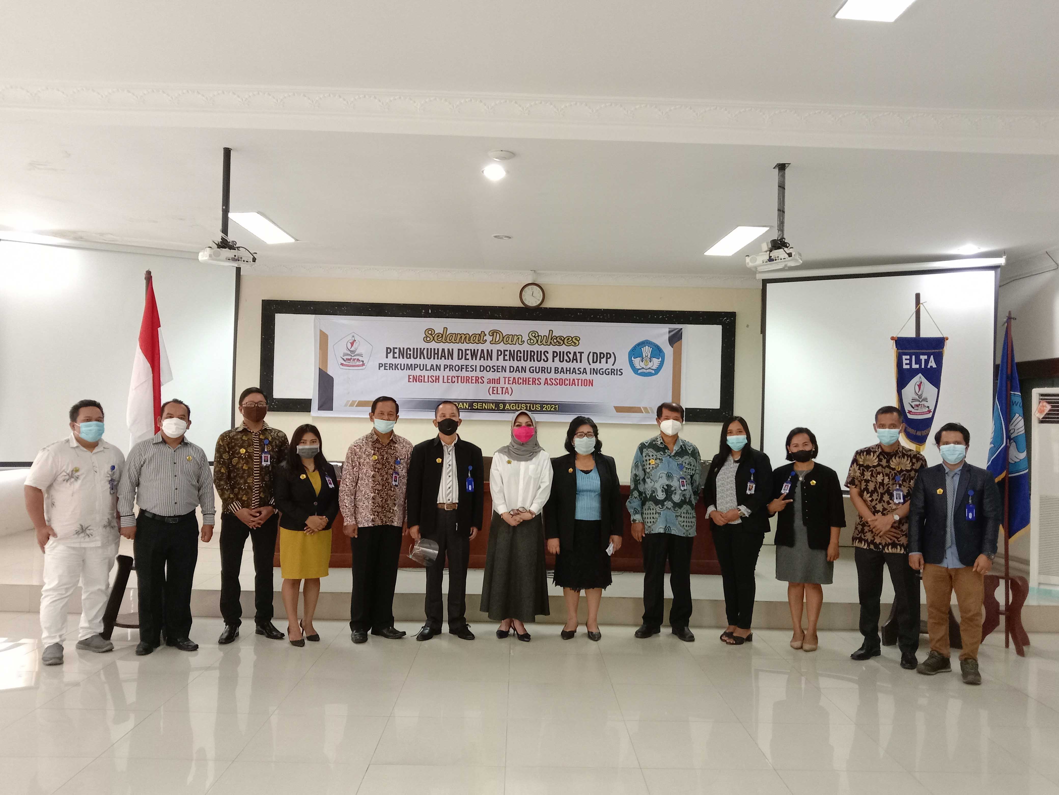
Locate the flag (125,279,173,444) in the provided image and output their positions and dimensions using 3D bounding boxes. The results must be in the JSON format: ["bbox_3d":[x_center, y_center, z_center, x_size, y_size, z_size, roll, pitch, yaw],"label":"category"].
[{"bbox_3d":[-2.598,-0.220,5.448,0.300,1.200,0.220,2,-1,-16],"label":"flag"}]

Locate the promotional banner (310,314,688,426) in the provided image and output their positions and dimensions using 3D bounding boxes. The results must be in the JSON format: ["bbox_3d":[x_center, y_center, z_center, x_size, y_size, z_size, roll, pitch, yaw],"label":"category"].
[{"bbox_3d":[-0.320,-0.296,8.694,4.080,1.100,0.040,1,-1,-1],"label":"promotional banner"}]

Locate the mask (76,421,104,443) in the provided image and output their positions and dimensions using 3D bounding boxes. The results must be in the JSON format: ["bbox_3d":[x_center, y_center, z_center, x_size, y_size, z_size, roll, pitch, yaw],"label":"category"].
[{"bbox_3d":[-2.724,0.214,4.950,0.085,0.130,0.150,0,-2,44],"label":"mask"}]

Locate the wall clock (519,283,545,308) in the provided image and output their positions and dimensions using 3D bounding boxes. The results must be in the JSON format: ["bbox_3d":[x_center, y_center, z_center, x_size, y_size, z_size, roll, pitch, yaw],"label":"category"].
[{"bbox_3d":[0.031,-1.100,8.600,0.282,0.282,0.045,1,-1,-1],"label":"wall clock"}]

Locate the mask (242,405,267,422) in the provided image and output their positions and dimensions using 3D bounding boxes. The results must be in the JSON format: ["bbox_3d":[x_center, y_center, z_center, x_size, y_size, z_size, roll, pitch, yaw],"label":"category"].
[{"bbox_3d":[-1.872,0.110,5.421,0.160,0.125,0.090,2,-1,-21],"label":"mask"}]

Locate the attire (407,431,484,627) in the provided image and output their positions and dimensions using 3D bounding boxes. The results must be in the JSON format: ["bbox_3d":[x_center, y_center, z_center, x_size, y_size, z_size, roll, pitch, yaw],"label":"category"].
[{"bbox_3d":[-0.612,0.989,5.815,0.565,1.428,0.310,2,-2,-8],"label":"attire"}]

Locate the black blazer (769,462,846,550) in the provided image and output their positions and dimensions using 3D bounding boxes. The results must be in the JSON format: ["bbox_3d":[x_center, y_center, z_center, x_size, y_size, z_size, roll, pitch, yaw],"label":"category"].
[{"bbox_3d":[1.999,0.783,5.749,0.537,0.638,0.300,1,-2,26],"label":"black blazer"}]

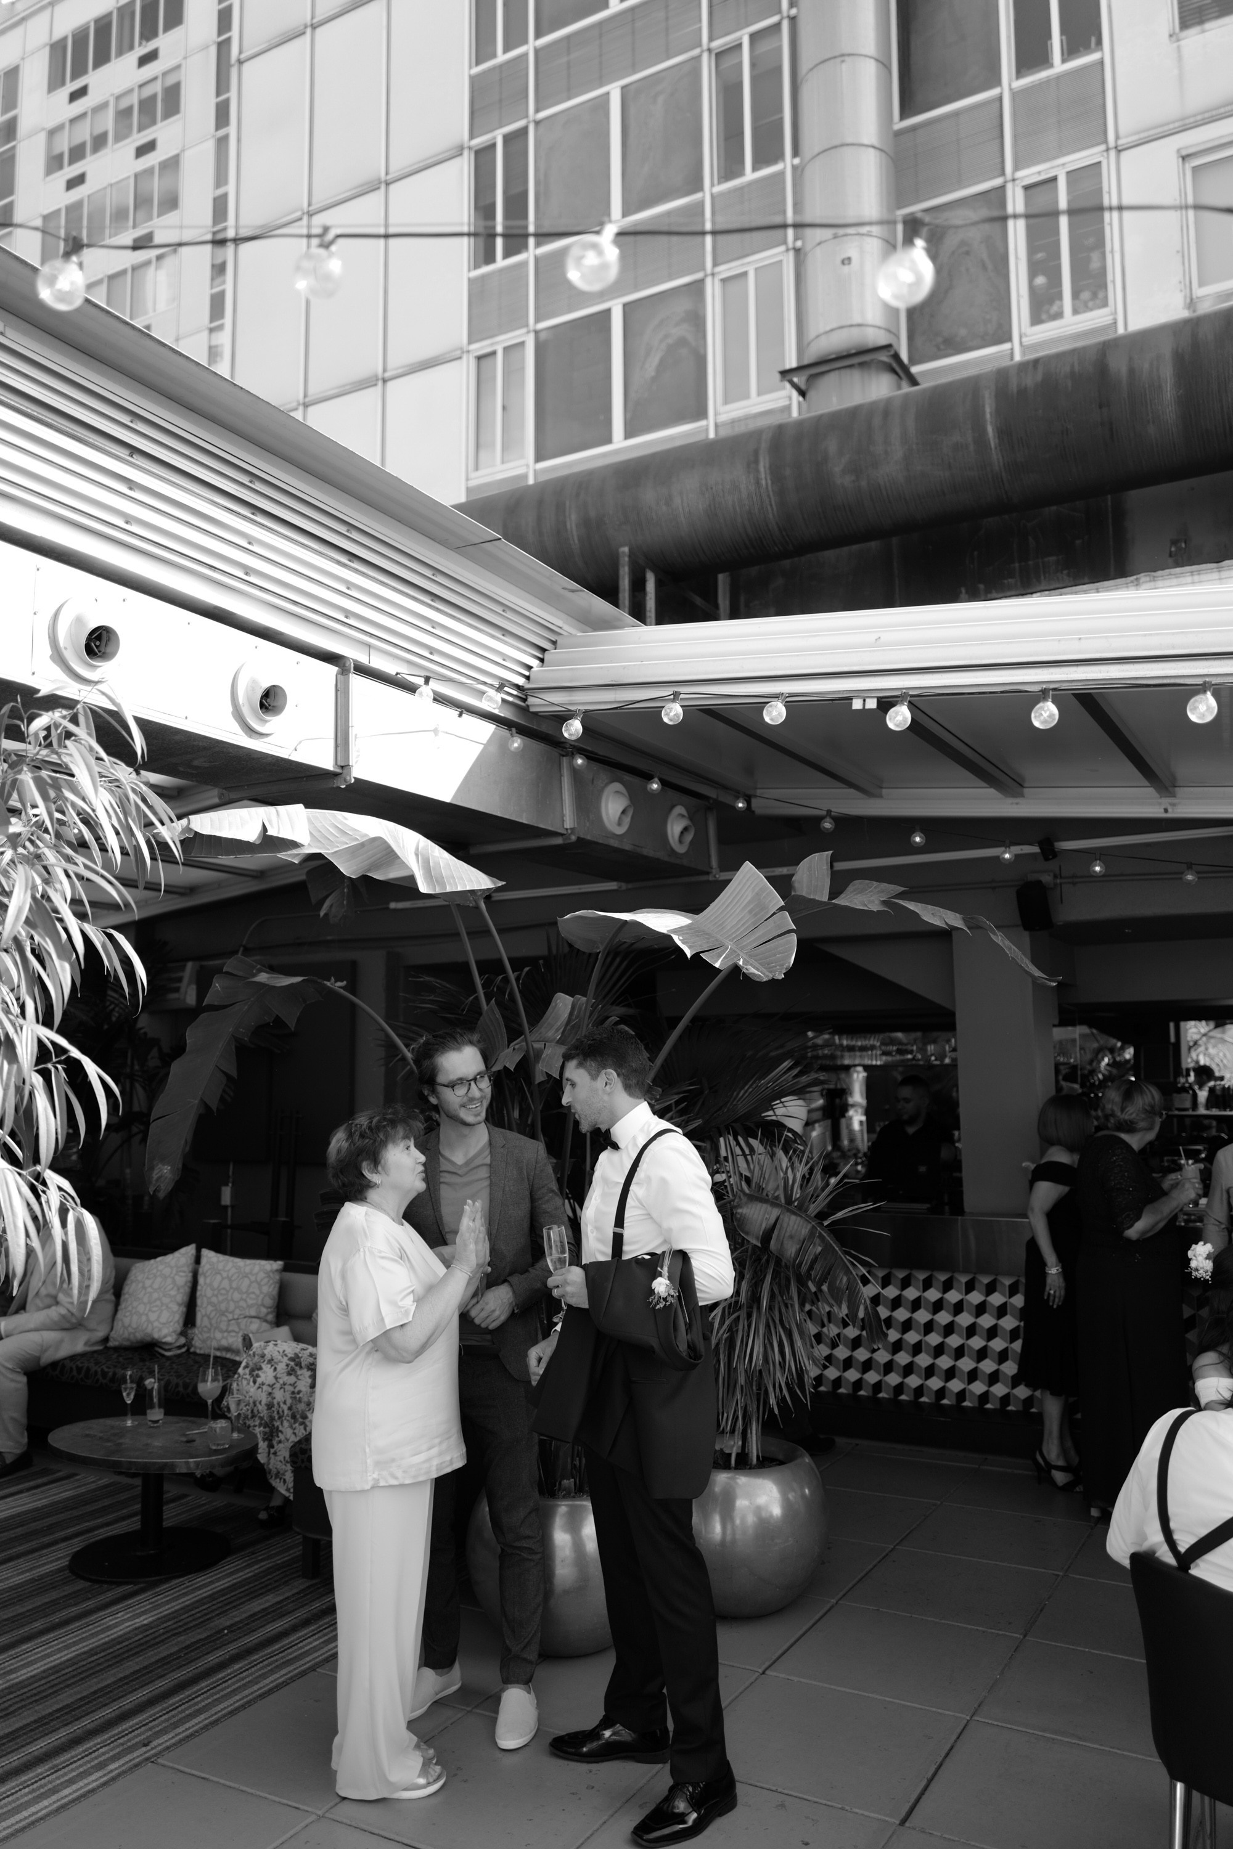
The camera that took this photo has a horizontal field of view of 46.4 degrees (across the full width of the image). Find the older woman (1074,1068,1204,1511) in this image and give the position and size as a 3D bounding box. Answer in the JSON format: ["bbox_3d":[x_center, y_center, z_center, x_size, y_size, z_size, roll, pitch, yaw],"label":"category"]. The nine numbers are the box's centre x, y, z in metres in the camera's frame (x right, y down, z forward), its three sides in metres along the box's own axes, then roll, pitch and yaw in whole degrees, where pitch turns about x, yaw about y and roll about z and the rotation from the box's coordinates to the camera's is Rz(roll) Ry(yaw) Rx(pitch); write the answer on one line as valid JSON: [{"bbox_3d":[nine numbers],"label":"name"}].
[{"bbox_3d":[2.063,1.435,5.611,0.460,1.680,0.470,2,-6,-21],"label":"older woman"}]

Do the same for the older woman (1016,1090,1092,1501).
[{"bbox_3d":[1.873,1.506,5.986,0.360,1.610,0.430,2,-6,-21],"label":"older woman"}]

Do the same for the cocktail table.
[{"bbox_3d":[-1.651,2.035,5.114,0.810,0.410,0.560,-3,-6,28],"label":"cocktail table"}]

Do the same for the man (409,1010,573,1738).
[{"bbox_3d":[-0.378,1.208,3.925,0.540,1.830,0.420,-1,-5,7],"label":"man"}]

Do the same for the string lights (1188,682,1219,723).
[{"bbox_3d":[1.856,-0.702,4.550,0.100,0.130,0.100,-3,-6,28],"label":"string lights"}]

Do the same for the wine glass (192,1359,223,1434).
[{"bbox_3d":[-1.491,1.721,5.252,0.092,0.240,0.092,-3,-6,28],"label":"wine glass"}]

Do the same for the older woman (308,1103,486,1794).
[{"bbox_3d":[-0.542,1.270,3.558,0.430,1.640,0.500,1,-5,-7],"label":"older woman"}]

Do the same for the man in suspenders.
[{"bbox_3d":[0.037,1.171,3.557,0.490,1.835,0.530,1,-5,-12],"label":"man in suspenders"}]

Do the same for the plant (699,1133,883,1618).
[{"bbox_3d":[0.483,1.450,4.817,0.820,1.510,0.800,0,-5,0],"label":"plant"}]

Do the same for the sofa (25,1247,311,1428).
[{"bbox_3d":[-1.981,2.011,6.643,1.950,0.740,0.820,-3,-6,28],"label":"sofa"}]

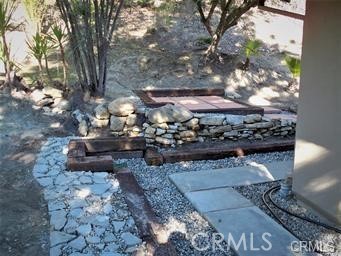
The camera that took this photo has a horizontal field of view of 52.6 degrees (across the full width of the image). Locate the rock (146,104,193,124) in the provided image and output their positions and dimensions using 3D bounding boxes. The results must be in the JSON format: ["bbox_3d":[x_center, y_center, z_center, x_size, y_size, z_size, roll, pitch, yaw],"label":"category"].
[{"bbox_3d":[0.005,-0.251,6.250,0.825,0.307,0.500,-3,12,-10],"label":"rock"}]

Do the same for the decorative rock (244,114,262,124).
[{"bbox_3d":[1.555,-0.162,6.470,0.341,0.160,0.220,-3,12,-10],"label":"decorative rock"}]

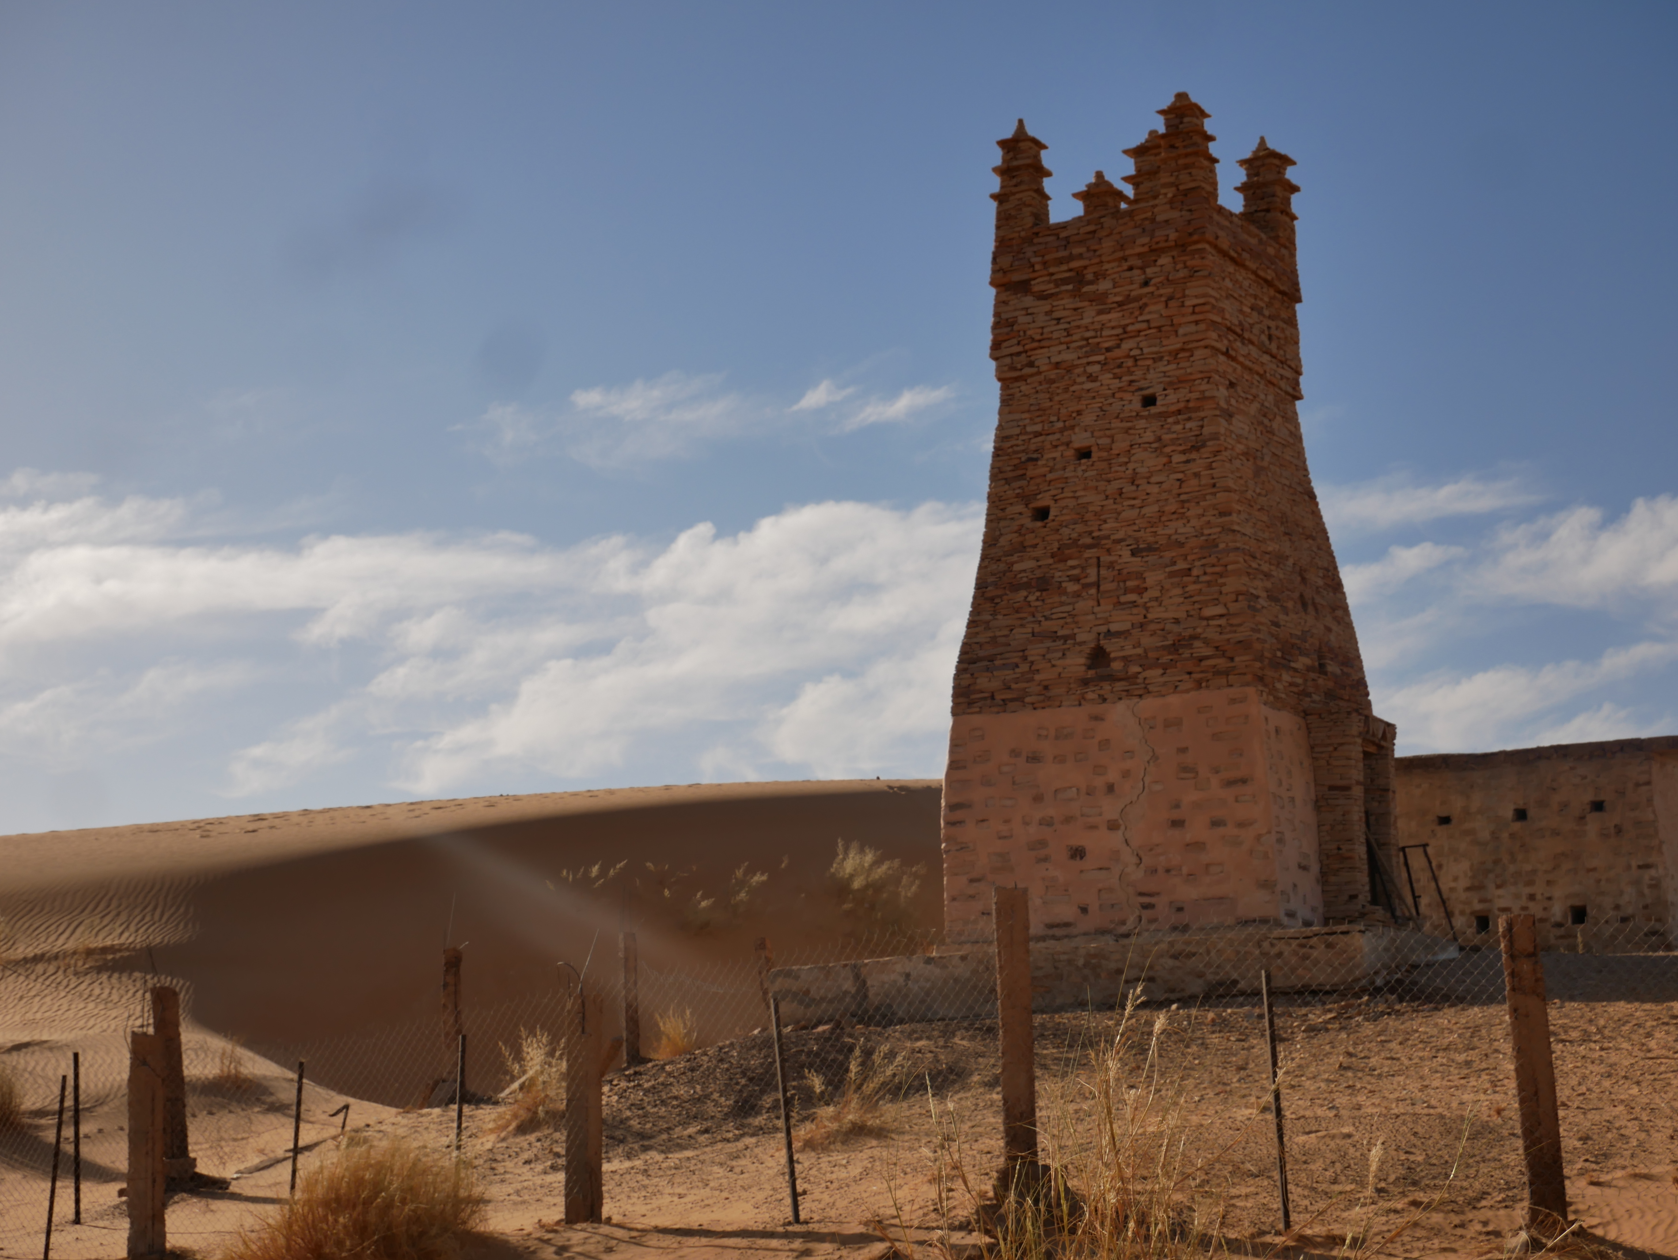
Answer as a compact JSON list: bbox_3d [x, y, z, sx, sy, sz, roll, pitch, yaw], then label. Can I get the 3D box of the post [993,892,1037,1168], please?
[{"bbox_3d":[0.861,1.931,12.604,0.145,1.385,0.145,-1,-9,-5],"label":"post"}]

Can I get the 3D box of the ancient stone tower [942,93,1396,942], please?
[{"bbox_3d":[3.650,-1.093,28.915,3.943,8.978,3.800,-7,-10,29],"label":"ancient stone tower"}]

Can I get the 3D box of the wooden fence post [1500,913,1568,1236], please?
[{"bbox_3d":[3.293,2.099,12.411,0.145,1.486,0.145,-3,-9,-5],"label":"wooden fence post"}]

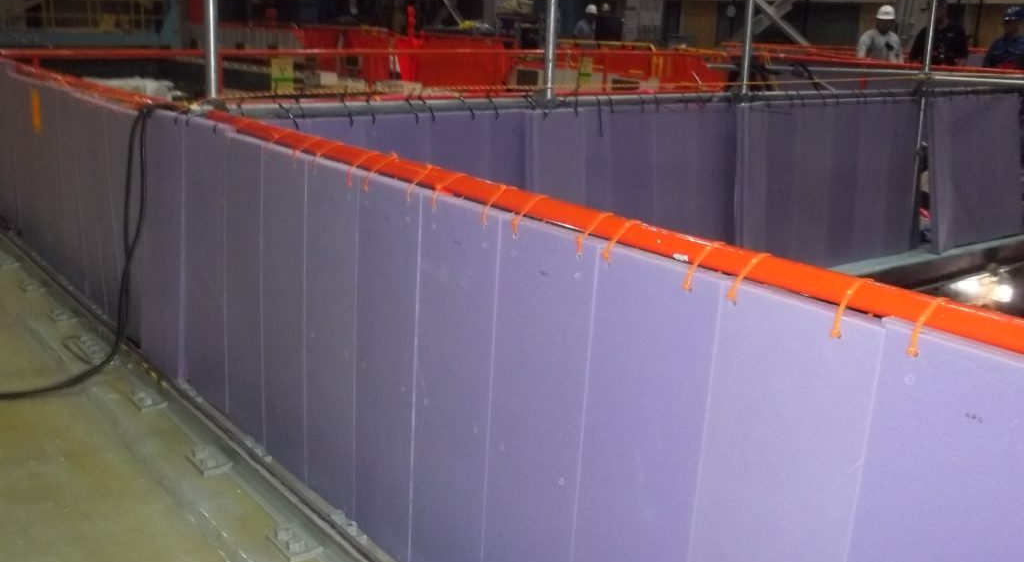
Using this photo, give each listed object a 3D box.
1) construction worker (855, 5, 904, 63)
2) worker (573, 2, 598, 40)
[{"bbox_3d":[4.004,-2.170,10.926,0.540,1.760,0.360,8,16,18],"label":"construction worker"},{"bbox_3d":[1.232,-3.929,17.024,0.360,1.730,0.500,13,18,34],"label":"worker"}]

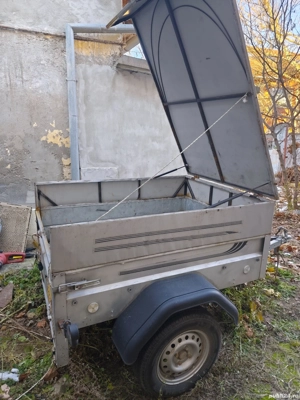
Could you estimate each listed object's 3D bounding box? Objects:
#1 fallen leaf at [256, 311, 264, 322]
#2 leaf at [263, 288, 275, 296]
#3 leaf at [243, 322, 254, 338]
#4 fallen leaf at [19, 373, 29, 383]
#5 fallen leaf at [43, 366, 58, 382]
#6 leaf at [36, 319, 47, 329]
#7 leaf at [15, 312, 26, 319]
[{"bbox_3d":[0.999,1.053,2.402,0.060,0.035,0.125,3,12,8],"label":"fallen leaf"},{"bbox_3d":[1.245,0.972,2.793,0.115,0.035,0.090,8,14,28],"label":"leaf"},{"bbox_3d":[0.822,1.089,2.219,0.070,0.035,0.145,0,12,-3],"label":"leaf"},{"bbox_3d":[-0.833,1.168,1.750,0.045,0.020,0.080,7,14,26],"label":"fallen leaf"},{"bbox_3d":[-0.663,1.162,1.770,0.070,0.030,0.120,6,13,22],"label":"fallen leaf"},{"bbox_3d":[-0.921,1.049,2.257,0.080,0.035,0.075,-4,13,-23],"label":"leaf"},{"bbox_3d":[-1.153,1.028,2.366,0.055,0.020,0.100,13,17,43],"label":"leaf"}]

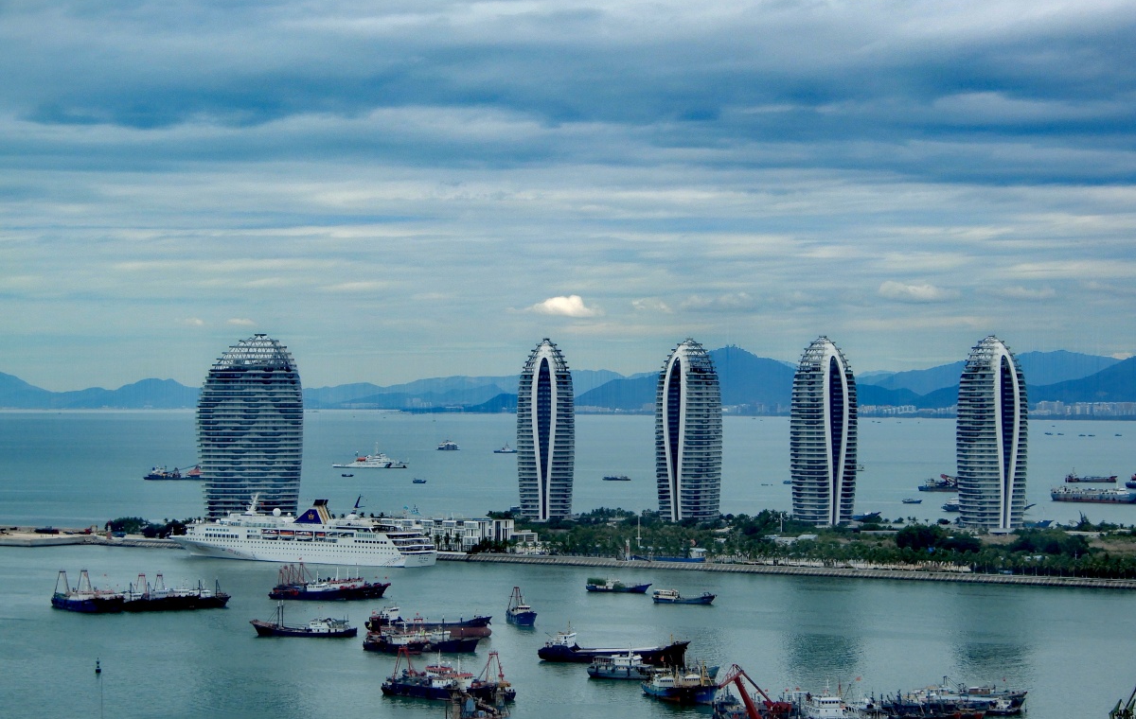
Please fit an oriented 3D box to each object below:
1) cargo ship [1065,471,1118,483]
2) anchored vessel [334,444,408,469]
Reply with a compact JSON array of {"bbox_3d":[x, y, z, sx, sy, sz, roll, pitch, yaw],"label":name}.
[{"bbox_3d":[506.720,113.164,2700.000,51.000,12.500,9.000,0,-1,4],"label":"cargo ship"},{"bbox_3d":[-229.261,112.486,3240.000,89.500,28.000,12.500,0,-1,10],"label":"anchored vessel"}]

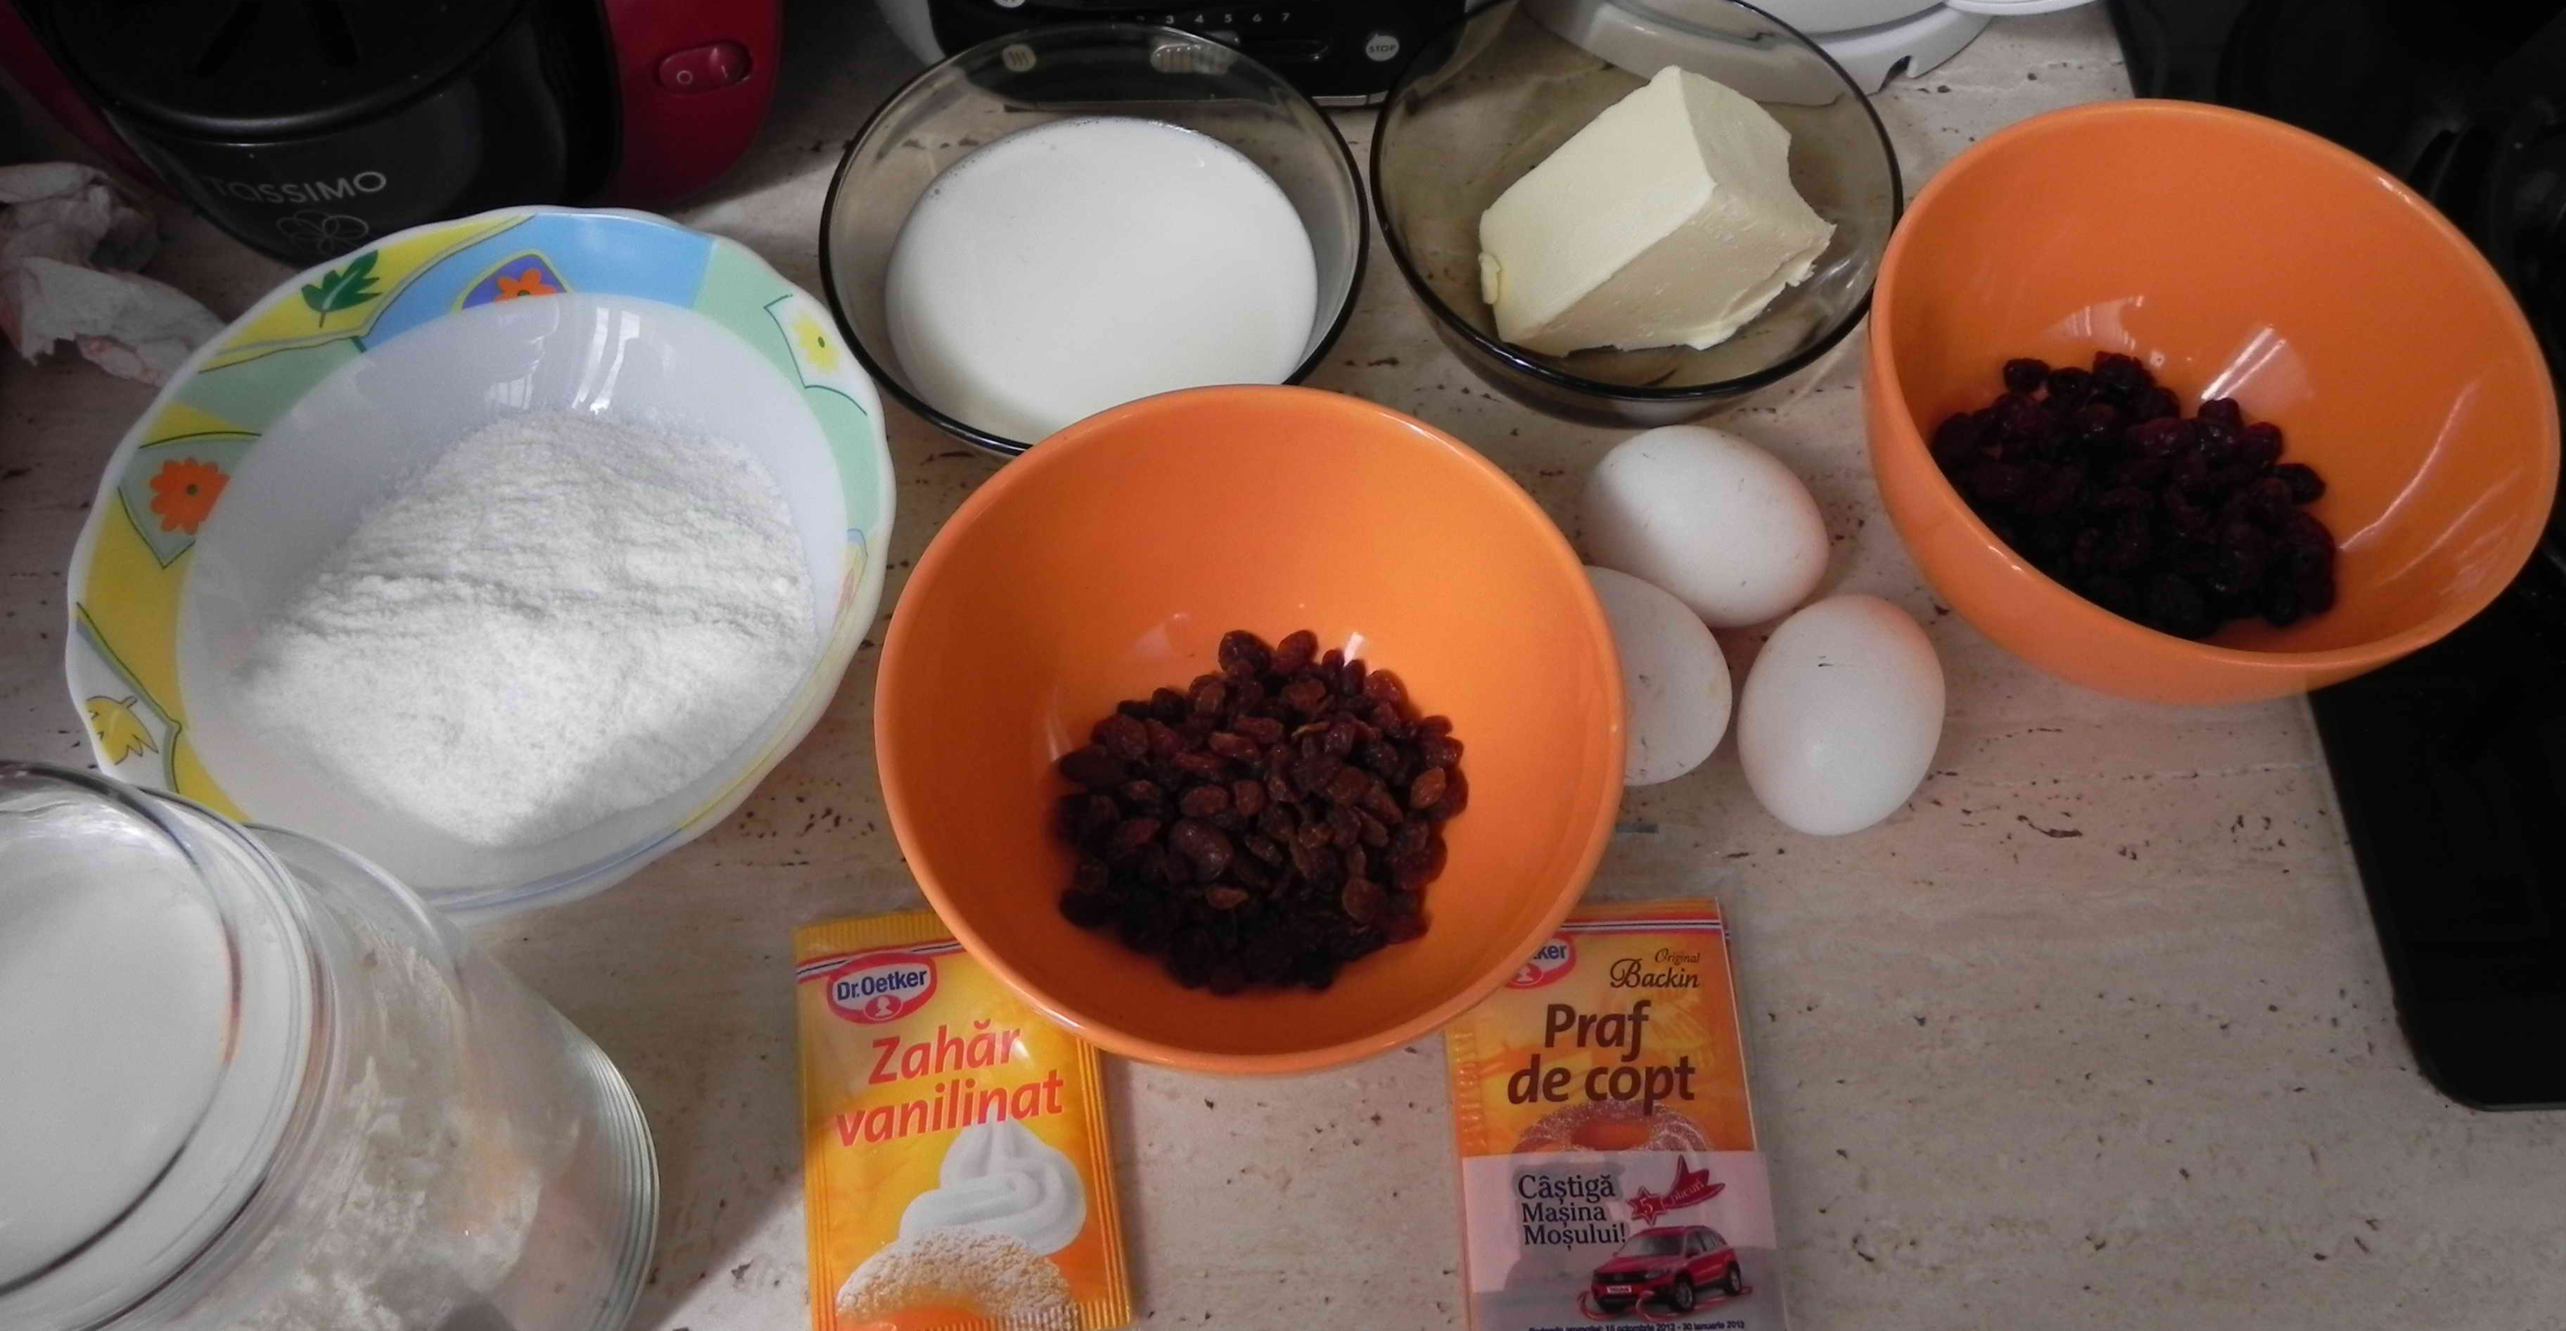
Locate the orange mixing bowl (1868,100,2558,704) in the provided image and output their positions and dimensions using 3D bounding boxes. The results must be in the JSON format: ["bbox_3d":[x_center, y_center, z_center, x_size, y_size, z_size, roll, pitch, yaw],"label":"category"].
[{"bbox_3d":[0.200,-0.050,0.449,0.145,0.073,0.145,1,65,-1],"label":"orange mixing bowl"}]

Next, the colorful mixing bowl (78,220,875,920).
[{"bbox_3d":[-0.165,-0.015,0.428,0.167,0.062,0.167,1,65,-1],"label":"colorful mixing bowl"}]

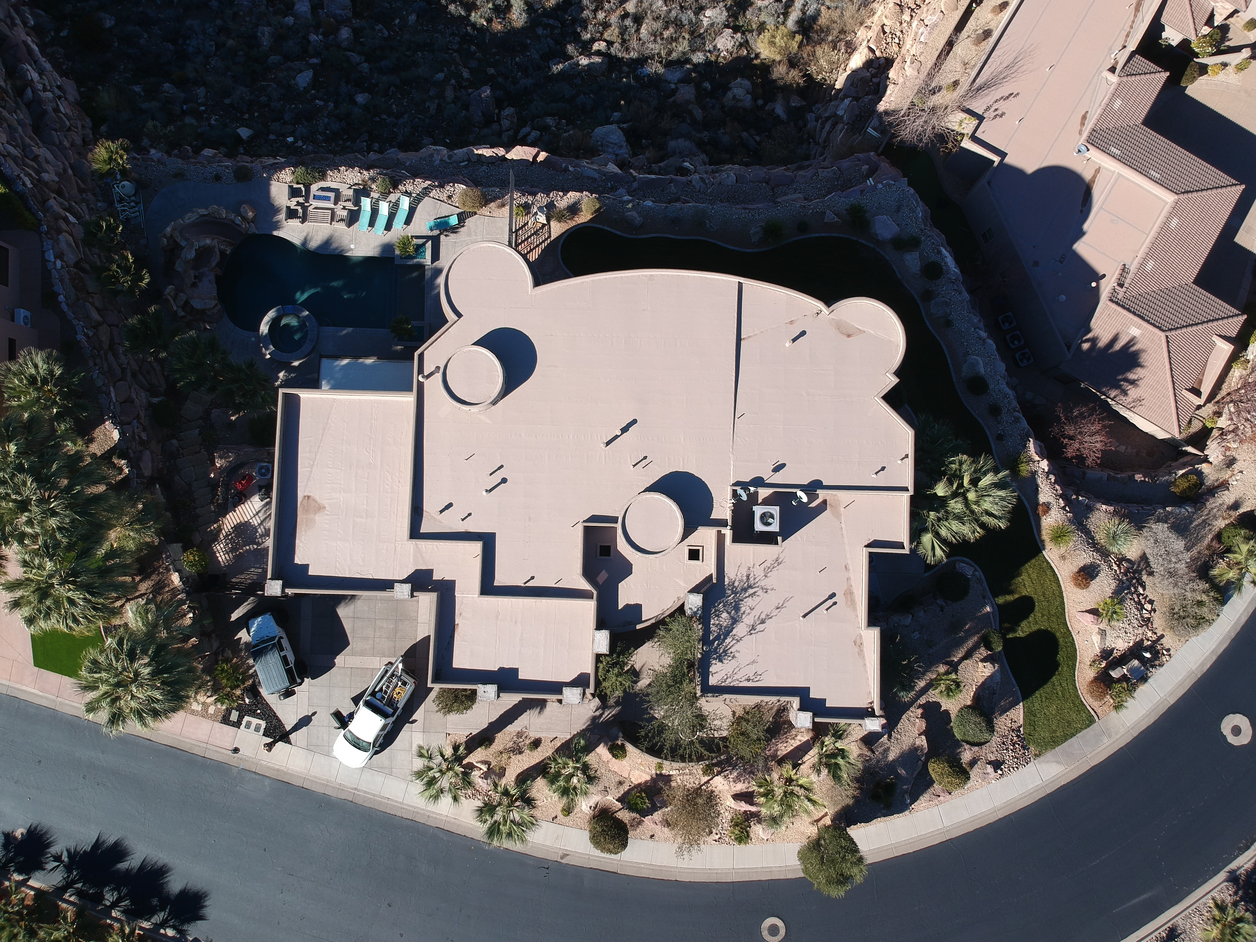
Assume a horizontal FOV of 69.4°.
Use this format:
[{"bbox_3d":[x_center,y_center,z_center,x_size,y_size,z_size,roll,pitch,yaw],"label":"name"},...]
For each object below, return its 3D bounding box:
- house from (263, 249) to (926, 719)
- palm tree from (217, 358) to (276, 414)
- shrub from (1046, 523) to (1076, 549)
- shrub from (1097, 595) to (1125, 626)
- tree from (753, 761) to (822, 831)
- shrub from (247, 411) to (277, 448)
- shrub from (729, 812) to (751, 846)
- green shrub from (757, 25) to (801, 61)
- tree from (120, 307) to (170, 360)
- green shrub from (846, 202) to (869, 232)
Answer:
[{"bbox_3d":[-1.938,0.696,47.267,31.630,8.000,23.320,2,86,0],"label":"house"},{"bbox_3d":[-20.750,-4.550,50.350,3.030,4.600,3.040,0,86,0],"label":"palm tree"},{"bbox_3d":[24.296,3.632,50.871,1.600,1.000,1.440,2,86,0],"label":"shrub"},{"bbox_3d":[25.733,7.446,48.300,1.400,1.100,1.500,0,89,0],"label":"shrub"},{"bbox_3d":[8.369,17.118,48.323,3.400,3.500,3.400,0,86,0],"label":"tree"},{"bbox_3d":[-20.438,-2.363,50.789,1.760,1.600,1.970,2,86,0],"label":"shrub"},{"bbox_3d":[6.250,19.970,50.380,1.240,1.100,1.740,0,86,0],"label":"shrub"},{"bbox_3d":[9.170,-25.900,55.000,2.600,1.600,2.100,0,90,0],"label":"green shrub"},{"bbox_3d":[-26.270,-7.380,50.530,2.350,4.600,2.990,0,86,0],"label":"tree"},{"bbox_3d":[13.435,-14.842,53.076,1.250,1.100,1.500,0,86,0],"label":"green shrub"}]

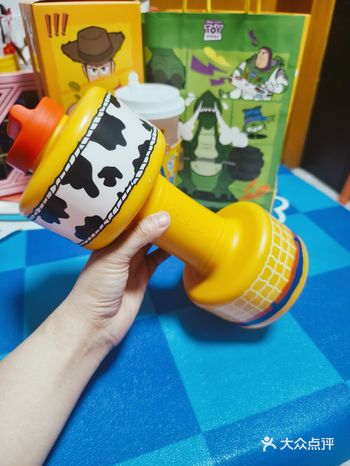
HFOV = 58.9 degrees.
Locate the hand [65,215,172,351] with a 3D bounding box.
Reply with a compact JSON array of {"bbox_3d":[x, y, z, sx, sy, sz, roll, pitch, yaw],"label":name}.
[{"bbox_3d":[-0.045,0.032,0.261,0.130,0.072,0.080,-56,22,-19],"label":"hand"}]

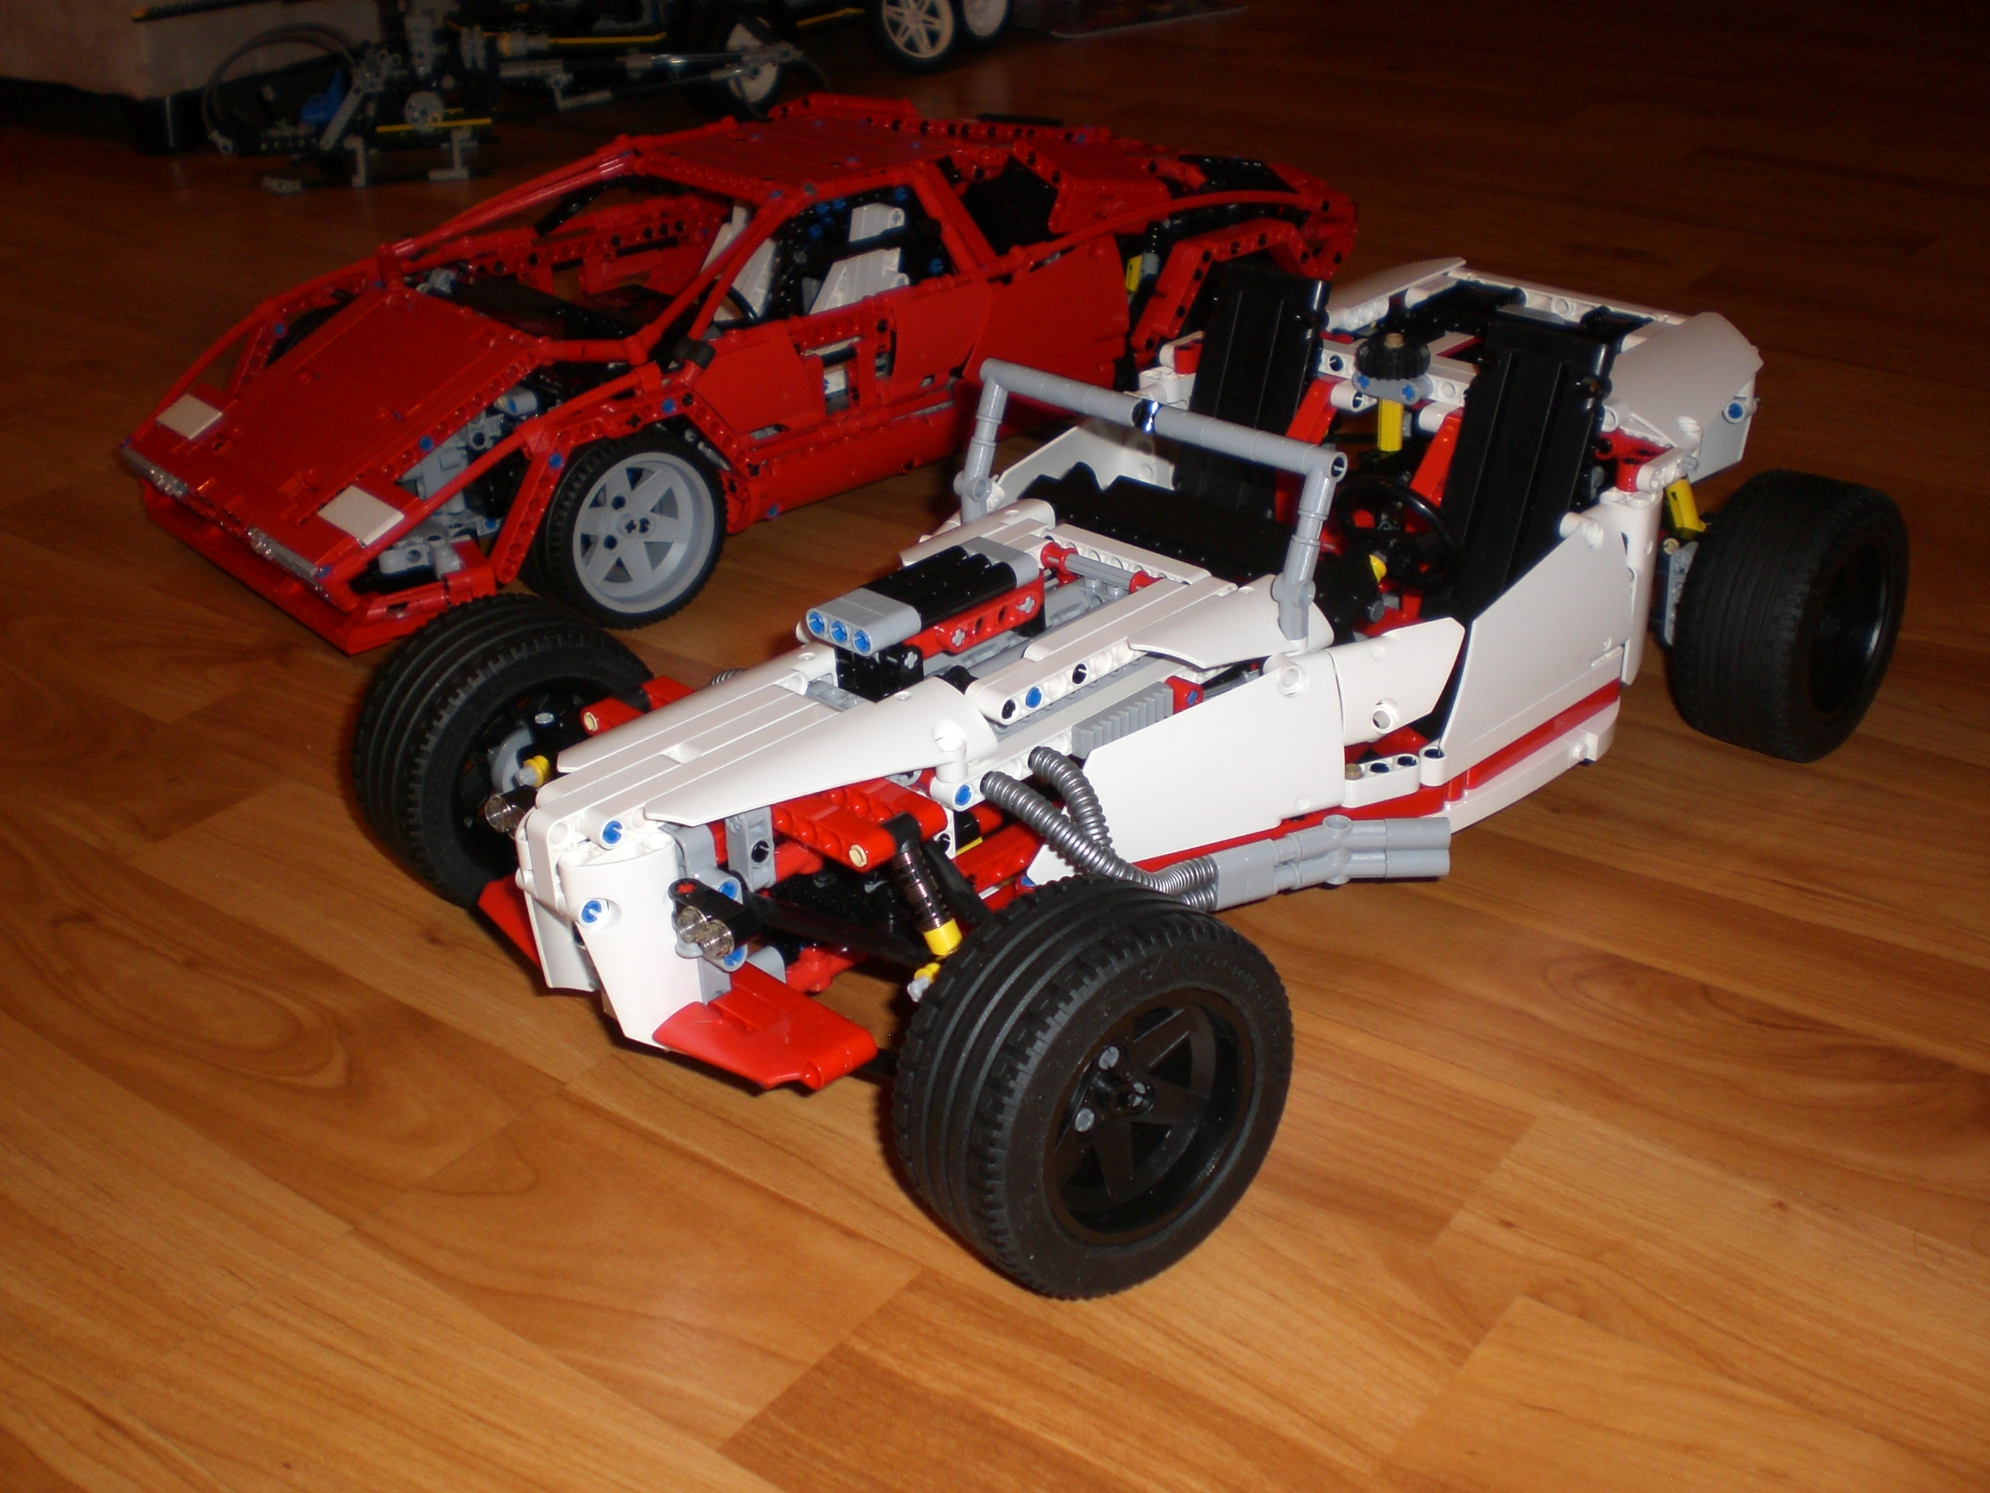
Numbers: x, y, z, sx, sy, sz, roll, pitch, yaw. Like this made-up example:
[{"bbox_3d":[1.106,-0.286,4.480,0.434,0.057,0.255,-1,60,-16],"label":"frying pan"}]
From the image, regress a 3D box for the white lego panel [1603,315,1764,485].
[{"bbox_3d":[0.202,-0.101,0.638,0.064,0.034,0.030,-26,36,-38],"label":"white lego panel"}]

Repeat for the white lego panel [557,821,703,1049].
[{"bbox_3d":[-0.076,0.043,0.463,0.015,0.051,0.022,-26,36,-38],"label":"white lego panel"}]

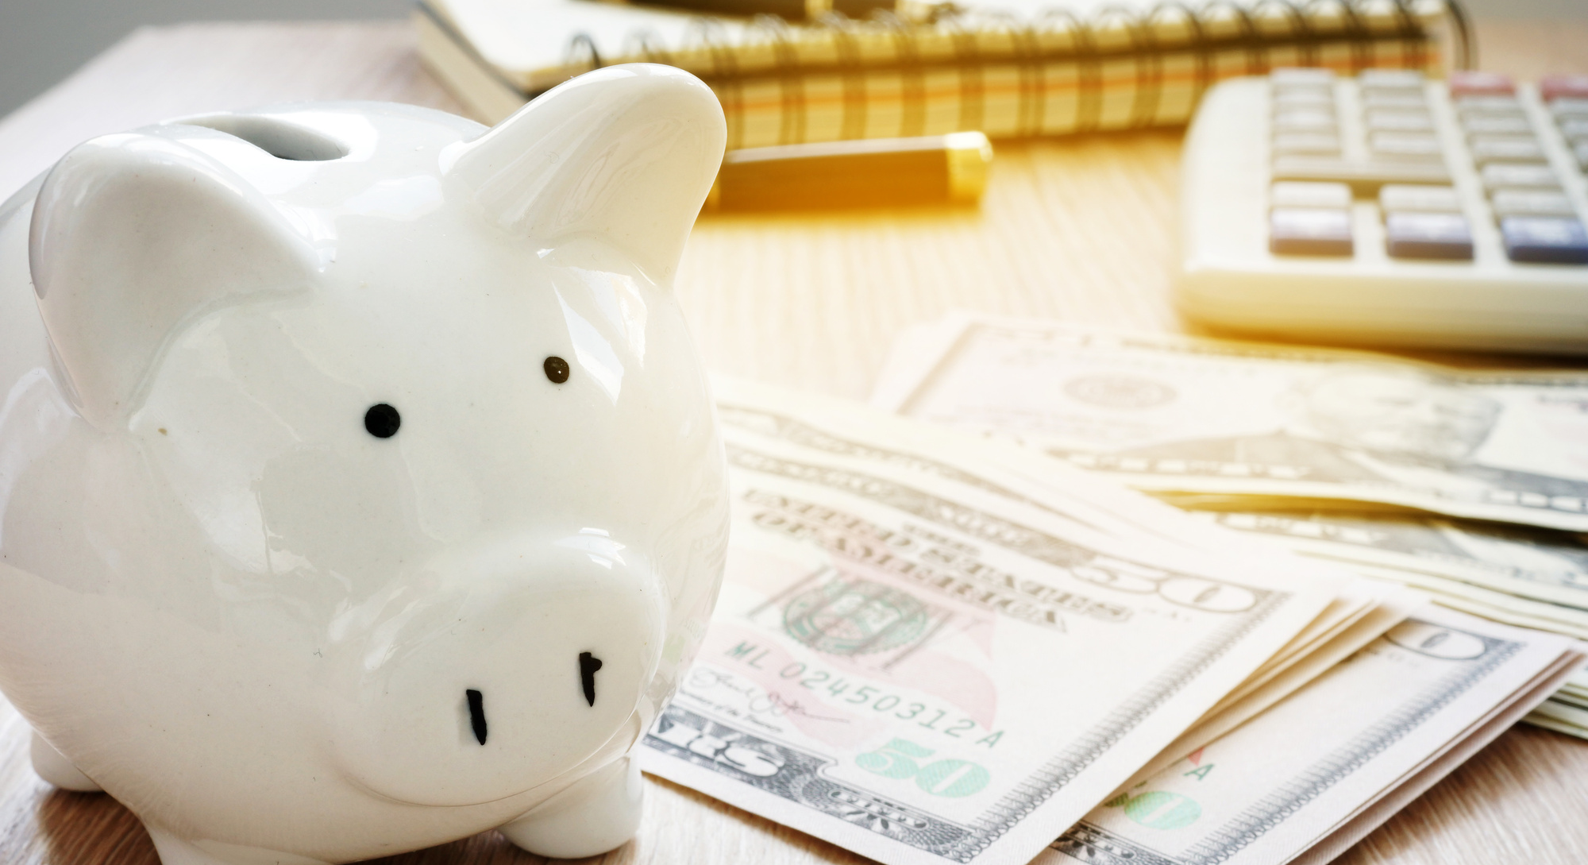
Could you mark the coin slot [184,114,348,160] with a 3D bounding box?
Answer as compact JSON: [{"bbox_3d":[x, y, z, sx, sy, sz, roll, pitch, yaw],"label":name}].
[{"bbox_3d":[-0.047,-0.025,0.174,0.006,0.005,0.024,-16,27,-33],"label":"coin slot"}]

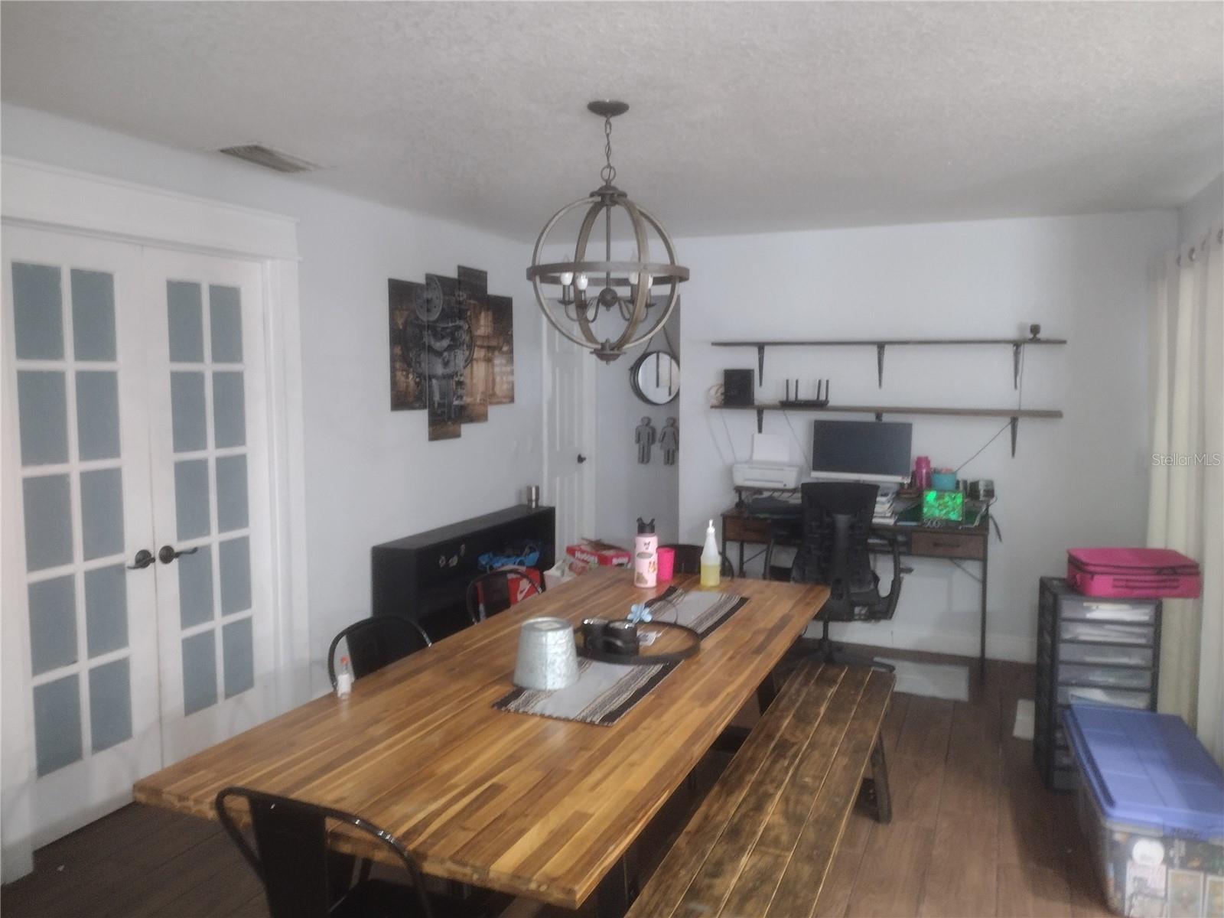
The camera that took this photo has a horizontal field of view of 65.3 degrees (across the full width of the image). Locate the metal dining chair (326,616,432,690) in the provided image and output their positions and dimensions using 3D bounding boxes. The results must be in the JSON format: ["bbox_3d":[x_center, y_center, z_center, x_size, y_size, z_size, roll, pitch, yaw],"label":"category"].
[{"bbox_3d":[-0.485,0.920,2.837,0.500,0.850,0.450,3,6,23],"label":"metal dining chair"}]

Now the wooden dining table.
[{"bbox_3d":[-0.074,0.963,2.903,1.010,0.755,2.380,2,6,22],"label":"wooden dining table"}]

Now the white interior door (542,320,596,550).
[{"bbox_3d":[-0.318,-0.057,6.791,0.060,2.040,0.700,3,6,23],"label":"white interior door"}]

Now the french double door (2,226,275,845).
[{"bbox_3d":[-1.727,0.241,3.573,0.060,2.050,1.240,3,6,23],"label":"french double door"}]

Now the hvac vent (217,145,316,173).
[{"bbox_3d":[-1.337,-1.187,3.796,0.210,0.030,0.420,3,6,23],"label":"hvac vent"}]

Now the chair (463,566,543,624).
[{"bbox_3d":[-0.267,0.868,3.547,0.480,0.845,0.440,4,6,31],"label":"chair"}]

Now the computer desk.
[{"bbox_3d":[1.369,0.725,5.437,1.440,0.800,0.490,3,6,23],"label":"computer desk"}]

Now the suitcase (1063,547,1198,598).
[{"bbox_3d":[2.027,0.440,3.732,0.420,0.135,0.285,2,5,14],"label":"suitcase"}]

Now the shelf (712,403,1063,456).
[{"bbox_3d":[1.511,-0.159,5.450,1.900,0.260,0.220,3,6,23],"label":"shelf"}]

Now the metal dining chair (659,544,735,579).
[{"bbox_3d":[0.233,0.815,3.981,0.450,0.850,0.500,3,6,23],"label":"metal dining chair"}]

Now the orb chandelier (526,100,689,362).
[{"bbox_3d":[-0.012,-0.711,3.042,0.515,0.805,0.515,0,5,0],"label":"orb chandelier"}]

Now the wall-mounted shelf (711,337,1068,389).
[{"bbox_3d":[1.490,-0.524,5.324,1.870,0.260,0.260,3,6,23],"label":"wall-mounted shelf"}]

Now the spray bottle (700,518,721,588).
[{"bbox_3d":[0.400,0.372,3.843,0.080,0.265,0.086,1,5,6],"label":"spray bottle"}]

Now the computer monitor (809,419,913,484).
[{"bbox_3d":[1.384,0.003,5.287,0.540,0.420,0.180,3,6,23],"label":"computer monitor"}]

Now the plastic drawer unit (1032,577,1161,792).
[{"bbox_3d":[1.905,0.892,3.774,0.375,0.780,0.300,2,5,13],"label":"plastic drawer unit"}]

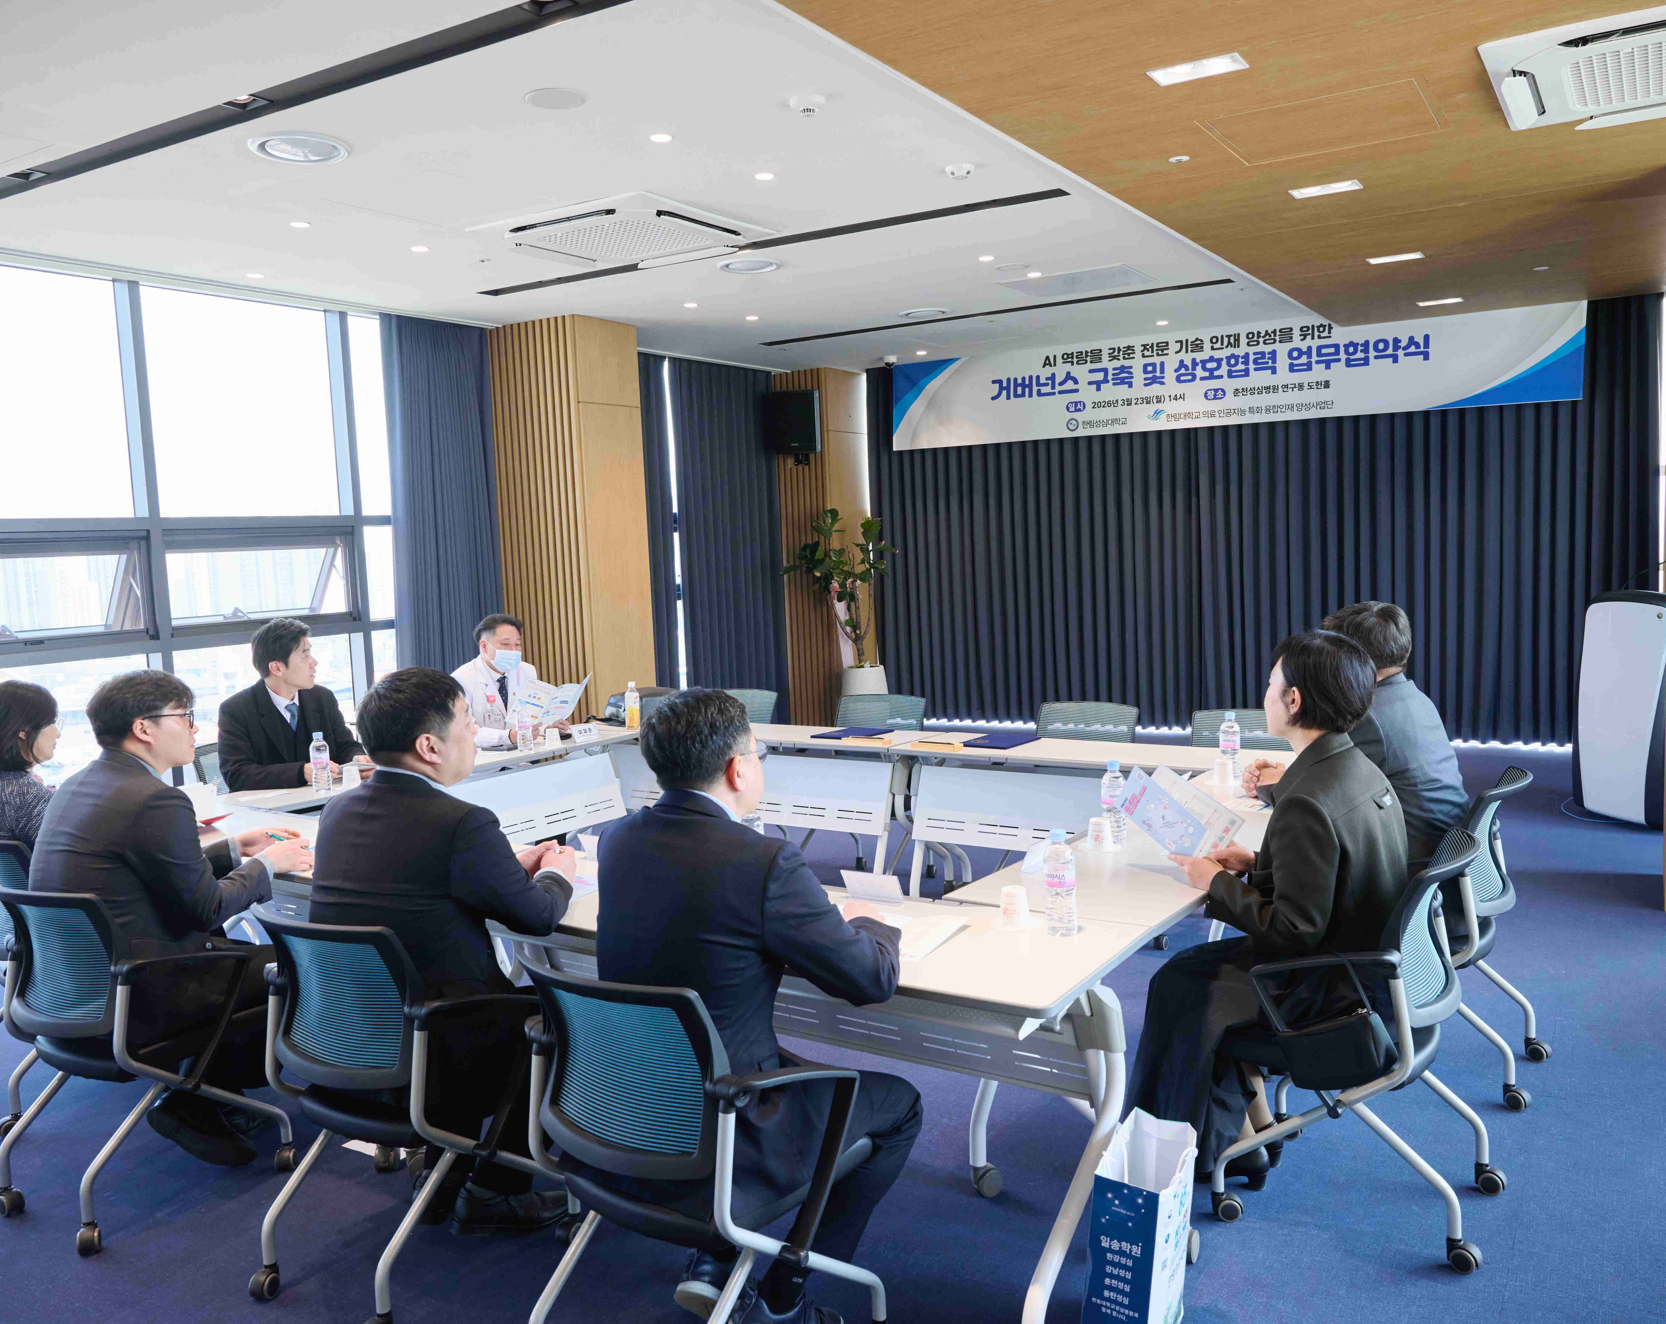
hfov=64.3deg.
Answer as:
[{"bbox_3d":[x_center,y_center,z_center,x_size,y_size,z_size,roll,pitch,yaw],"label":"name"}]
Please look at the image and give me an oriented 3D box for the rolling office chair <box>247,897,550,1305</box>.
[{"bbox_3d":[-0.948,0.914,2.869,0.590,0.840,0.560,1,7,34],"label":"rolling office chair"}]

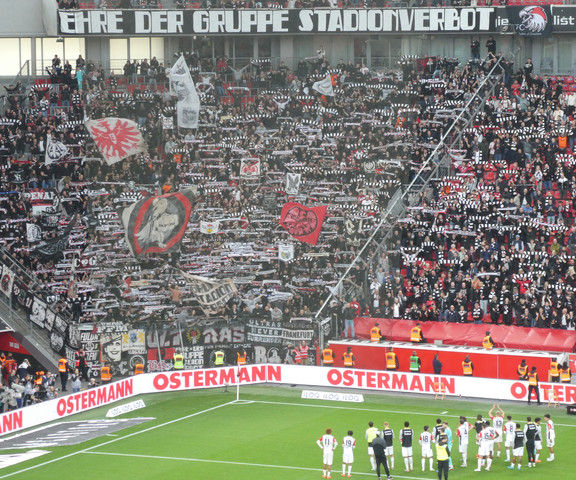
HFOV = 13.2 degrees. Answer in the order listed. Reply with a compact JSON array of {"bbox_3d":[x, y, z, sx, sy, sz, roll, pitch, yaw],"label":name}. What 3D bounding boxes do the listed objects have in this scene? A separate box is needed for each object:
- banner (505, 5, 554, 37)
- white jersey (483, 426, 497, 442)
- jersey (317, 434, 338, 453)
[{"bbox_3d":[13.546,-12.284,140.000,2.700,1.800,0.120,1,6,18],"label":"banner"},{"bbox_3d":[7.932,7.707,98.600,0.550,0.660,0.340,-1,6,-5],"label":"white jersey"},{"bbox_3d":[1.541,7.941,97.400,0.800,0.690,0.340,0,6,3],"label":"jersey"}]

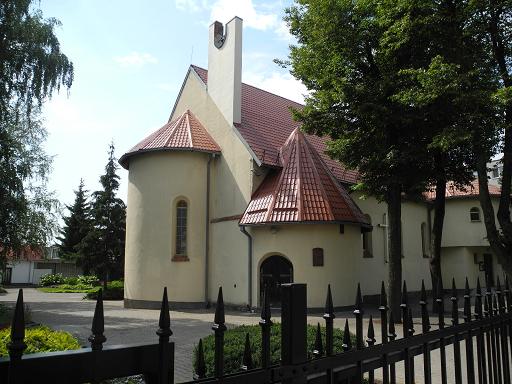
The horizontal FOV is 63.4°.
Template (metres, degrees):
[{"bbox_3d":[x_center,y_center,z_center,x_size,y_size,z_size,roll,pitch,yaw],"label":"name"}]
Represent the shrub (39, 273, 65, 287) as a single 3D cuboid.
[{"bbox_3d":[-16.757,7.188,33.932,2.176,1.163,1.890,0,-9,0],"label":"shrub"}]

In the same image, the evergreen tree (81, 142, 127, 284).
[{"bbox_3d":[-11.305,1.635,31.657,4.515,11.209,4.515,0,-9,0],"label":"evergreen tree"}]

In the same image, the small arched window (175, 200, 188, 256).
[{"bbox_3d":[-3.095,1.504,17.205,0.609,2.325,0.210,1,-9,-6],"label":"small arched window"}]

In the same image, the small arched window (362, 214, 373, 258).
[{"bbox_3d":[6.195,2.473,23.112,0.945,2.445,0.263,9,-13,-43],"label":"small arched window"}]

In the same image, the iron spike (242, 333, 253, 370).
[{"bbox_3d":[-0.034,0.639,1.660,0.043,0.152,0.043,9,-13,-43],"label":"iron spike"}]

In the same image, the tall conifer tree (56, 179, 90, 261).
[{"bbox_3d":[-16.249,3.511,38.798,4.725,9.735,4.725,0,-9,0],"label":"tall conifer tree"}]

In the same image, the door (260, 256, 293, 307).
[{"bbox_3d":[0.824,3.608,16.645,1.522,2.006,0.158,-4,-10,24],"label":"door"}]

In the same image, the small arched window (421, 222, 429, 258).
[{"bbox_3d":[11.453,3.269,27.981,0.997,2.419,0.263,9,-13,-43],"label":"small arched window"}]

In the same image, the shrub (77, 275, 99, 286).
[{"bbox_3d":[-13.593,7.139,33.408,1.813,1.027,1.575,0,-9,0],"label":"shrub"}]

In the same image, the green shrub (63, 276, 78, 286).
[{"bbox_3d":[-15.189,7.328,33.909,1.339,0.881,1.365,0,-9,0],"label":"green shrub"}]

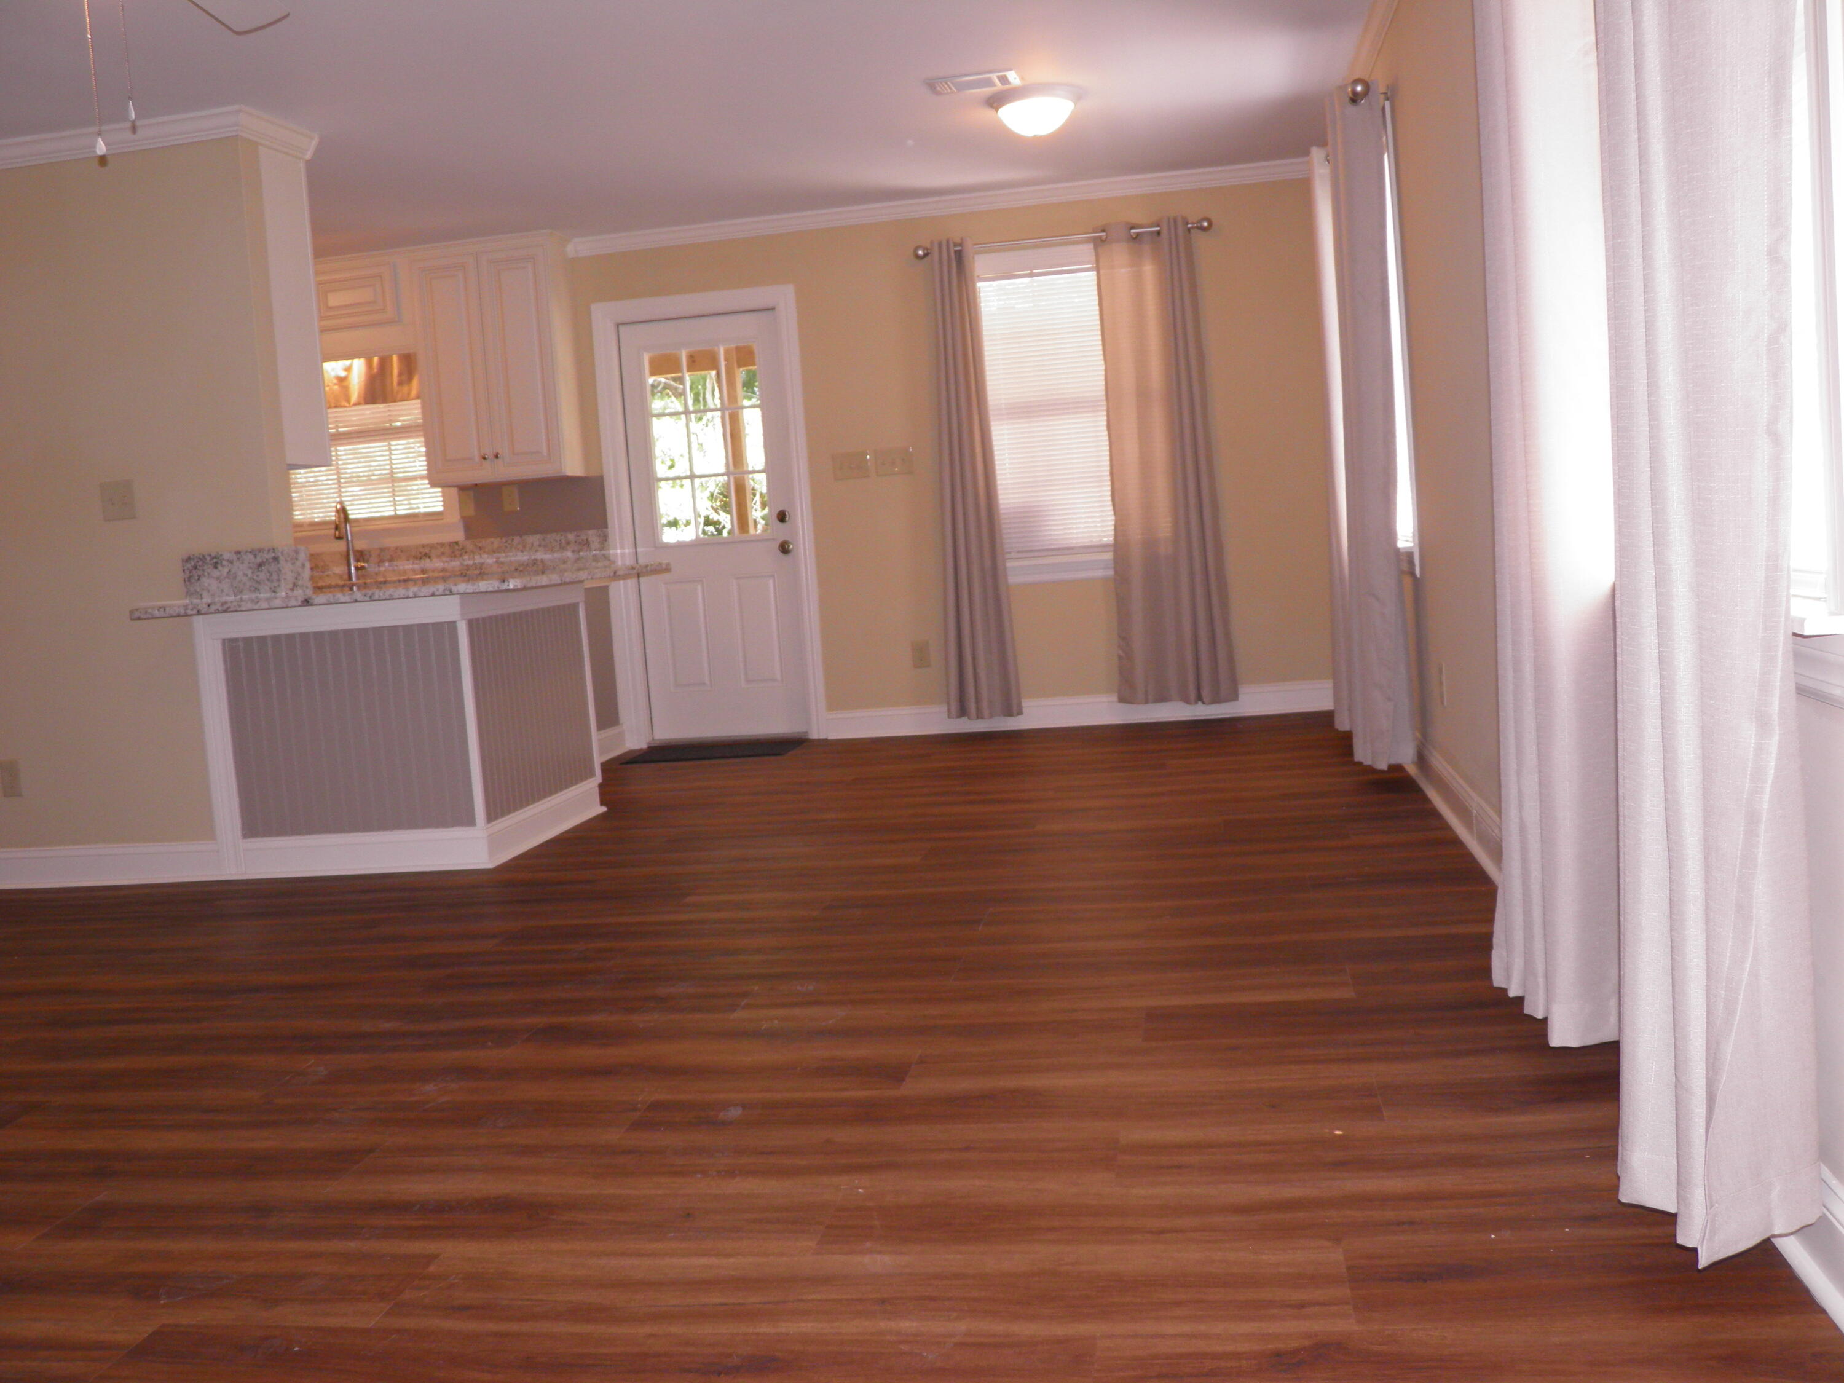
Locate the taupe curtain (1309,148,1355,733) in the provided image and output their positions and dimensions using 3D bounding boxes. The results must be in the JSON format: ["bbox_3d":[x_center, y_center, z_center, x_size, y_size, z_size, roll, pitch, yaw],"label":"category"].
[{"bbox_3d":[1.642,-0.977,6.256,0.175,2.190,0.450,-3,6,10],"label":"taupe curtain"}]

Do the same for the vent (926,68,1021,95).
[{"bbox_3d":[0.176,-2.057,5.391,0.310,0.016,0.210,-4,6,10],"label":"vent"}]

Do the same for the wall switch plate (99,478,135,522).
[{"bbox_3d":[-2.591,-0.617,5.148,0.116,0.122,0.010,-3,6,10],"label":"wall switch plate"}]

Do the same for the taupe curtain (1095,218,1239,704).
[{"bbox_3d":[1.081,-1.008,7.138,0.540,2.160,0.130,-3,6,10],"label":"taupe curtain"}]

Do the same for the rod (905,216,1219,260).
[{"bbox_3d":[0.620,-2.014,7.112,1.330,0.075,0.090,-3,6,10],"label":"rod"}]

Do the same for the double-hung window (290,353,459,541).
[{"bbox_3d":[-2.793,-1.210,7.894,0.980,0.990,0.100,-4,6,10],"label":"double-hung window"}]

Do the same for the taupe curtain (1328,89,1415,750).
[{"bbox_3d":[1.478,-0.868,5.322,0.175,2.190,0.400,-3,6,10],"label":"taupe curtain"}]

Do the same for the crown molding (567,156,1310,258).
[{"bbox_3d":[0.042,-2.187,7.243,3.530,0.085,0.080,-4,6,10],"label":"crown molding"}]

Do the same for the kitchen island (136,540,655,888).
[{"bbox_3d":[-1.697,0.056,5.521,1.420,0.970,1.130,-4,6,10],"label":"kitchen island"}]

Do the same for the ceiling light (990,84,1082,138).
[{"bbox_3d":[0.405,-2.042,5.649,0.345,0.130,0.345,-4,6,10],"label":"ceiling light"}]

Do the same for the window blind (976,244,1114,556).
[{"bbox_3d":[0.668,-1.312,7.269,0.840,1.378,0.045,-3,6,10],"label":"window blind"}]

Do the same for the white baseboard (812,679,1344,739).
[{"bbox_3d":[0.760,0.093,7.407,2.475,0.135,0.022,-3,6,10],"label":"white baseboard"}]

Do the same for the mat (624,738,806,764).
[{"bbox_3d":[-0.978,0.279,7.505,0.790,0.012,0.480,-4,6,10],"label":"mat"}]

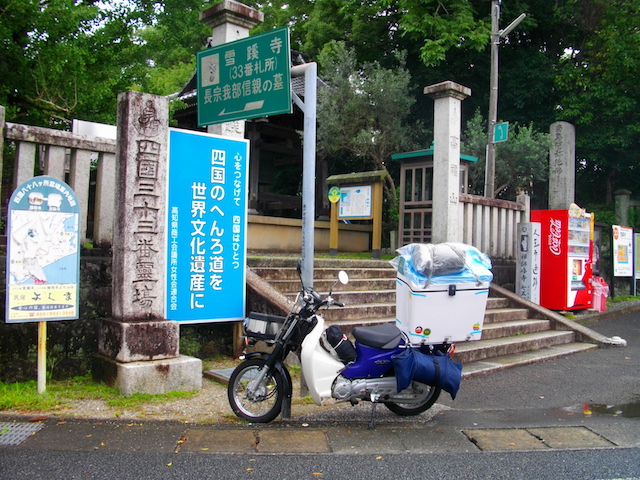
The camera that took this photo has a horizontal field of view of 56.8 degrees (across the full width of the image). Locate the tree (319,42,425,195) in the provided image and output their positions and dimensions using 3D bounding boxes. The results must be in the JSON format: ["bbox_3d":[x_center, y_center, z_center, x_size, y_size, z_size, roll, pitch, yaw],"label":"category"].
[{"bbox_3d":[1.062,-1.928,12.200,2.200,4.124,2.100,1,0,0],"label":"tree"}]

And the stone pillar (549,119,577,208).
[{"bbox_3d":[5.423,-1.053,13.207,0.420,3.170,0.420,1,0,-40],"label":"stone pillar"}]

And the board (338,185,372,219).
[{"bbox_3d":[0.576,-0.622,9.550,0.040,0.485,0.680,1,0,-40],"label":"board"}]

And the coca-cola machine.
[{"bbox_3d":[4.672,0.382,11.378,0.950,1.830,0.735,1,0,-37],"label":"coca-cola machine"}]

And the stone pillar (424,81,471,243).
[{"bbox_3d":[2.101,-1.093,9.627,0.510,2.820,0.510,1,0,-40],"label":"stone pillar"}]

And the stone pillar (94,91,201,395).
[{"bbox_3d":[-1.603,0.003,5.580,0.730,2.720,0.740,1,0,-40],"label":"stone pillar"}]

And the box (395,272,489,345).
[{"bbox_3d":[0.904,0.500,4.509,0.560,0.430,0.460,-2,9,-8],"label":"box"}]

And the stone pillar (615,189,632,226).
[{"bbox_3d":[7.813,-0.540,15.205,0.370,1.600,0.370,1,0,-40],"label":"stone pillar"}]

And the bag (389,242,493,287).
[{"bbox_3d":[0.898,0.183,4.461,0.680,0.250,0.500,-2,9,-8],"label":"bag"}]

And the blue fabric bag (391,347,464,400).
[{"bbox_3d":[0.796,0.977,4.380,0.500,0.355,0.210,1,0,-7],"label":"blue fabric bag"}]

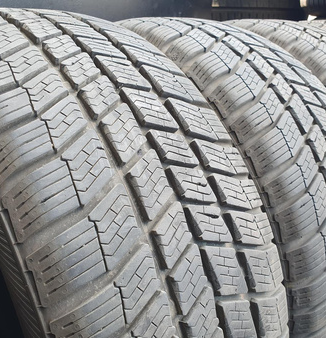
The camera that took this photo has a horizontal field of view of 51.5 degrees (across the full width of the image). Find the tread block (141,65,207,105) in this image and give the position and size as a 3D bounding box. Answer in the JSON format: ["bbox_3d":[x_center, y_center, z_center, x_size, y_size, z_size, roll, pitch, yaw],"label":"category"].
[{"bbox_3d":[0.014,-0.069,0.294,0.064,0.011,0.035,7,46,-40],"label":"tread block"}]

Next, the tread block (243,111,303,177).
[{"bbox_3d":[0.110,-0.023,0.325,0.075,0.035,0.015,-40,-4,-22],"label":"tread block"}]

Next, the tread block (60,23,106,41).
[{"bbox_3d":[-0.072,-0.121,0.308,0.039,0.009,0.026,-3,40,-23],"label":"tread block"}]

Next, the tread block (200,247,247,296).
[{"bbox_3d":[0.041,0.070,0.233,0.030,0.044,0.009,-18,1,-40],"label":"tread block"}]

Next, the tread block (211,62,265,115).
[{"bbox_3d":[0.080,-0.084,0.354,0.040,0.014,0.077,44,58,13],"label":"tread block"}]

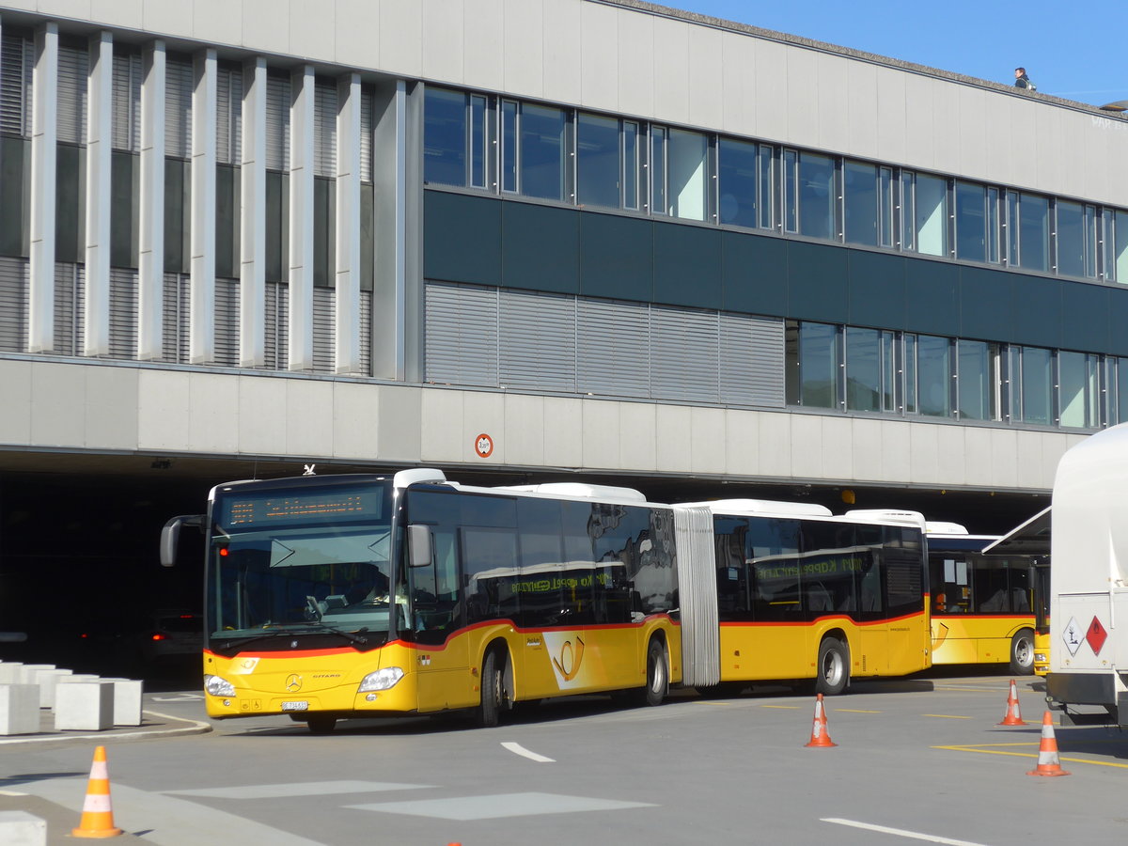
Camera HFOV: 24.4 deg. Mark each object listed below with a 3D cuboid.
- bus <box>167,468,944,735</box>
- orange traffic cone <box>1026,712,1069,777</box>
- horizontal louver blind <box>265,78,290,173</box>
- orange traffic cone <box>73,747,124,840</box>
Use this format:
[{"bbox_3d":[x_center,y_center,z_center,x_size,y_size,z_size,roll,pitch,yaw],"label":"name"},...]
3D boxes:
[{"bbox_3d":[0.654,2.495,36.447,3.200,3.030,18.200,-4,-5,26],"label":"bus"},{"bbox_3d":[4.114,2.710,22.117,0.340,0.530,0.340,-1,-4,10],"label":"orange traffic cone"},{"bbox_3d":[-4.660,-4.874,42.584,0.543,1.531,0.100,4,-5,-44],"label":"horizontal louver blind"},{"bbox_3d":[-2.818,2.221,15.767,0.290,0.530,0.290,1,-4,-10],"label":"orange traffic cone"}]

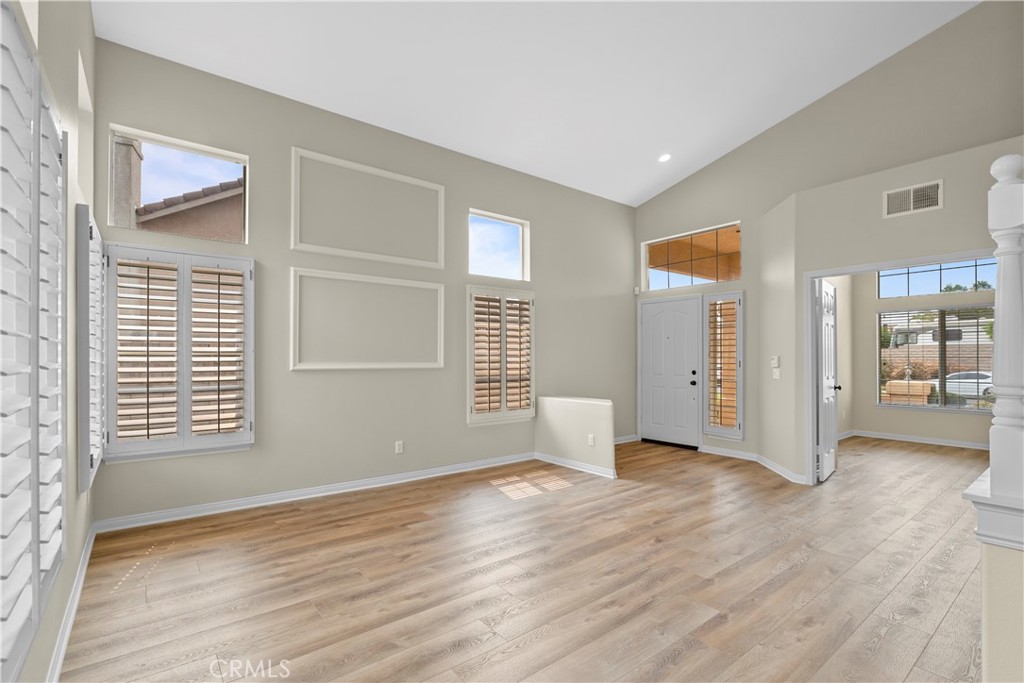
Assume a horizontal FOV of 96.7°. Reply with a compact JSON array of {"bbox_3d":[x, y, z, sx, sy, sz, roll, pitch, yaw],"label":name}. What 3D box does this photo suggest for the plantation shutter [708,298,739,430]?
[{"bbox_3d":[2.671,0.275,5.762,0.050,1.636,0.390,1,-2,-38],"label":"plantation shutter"}]

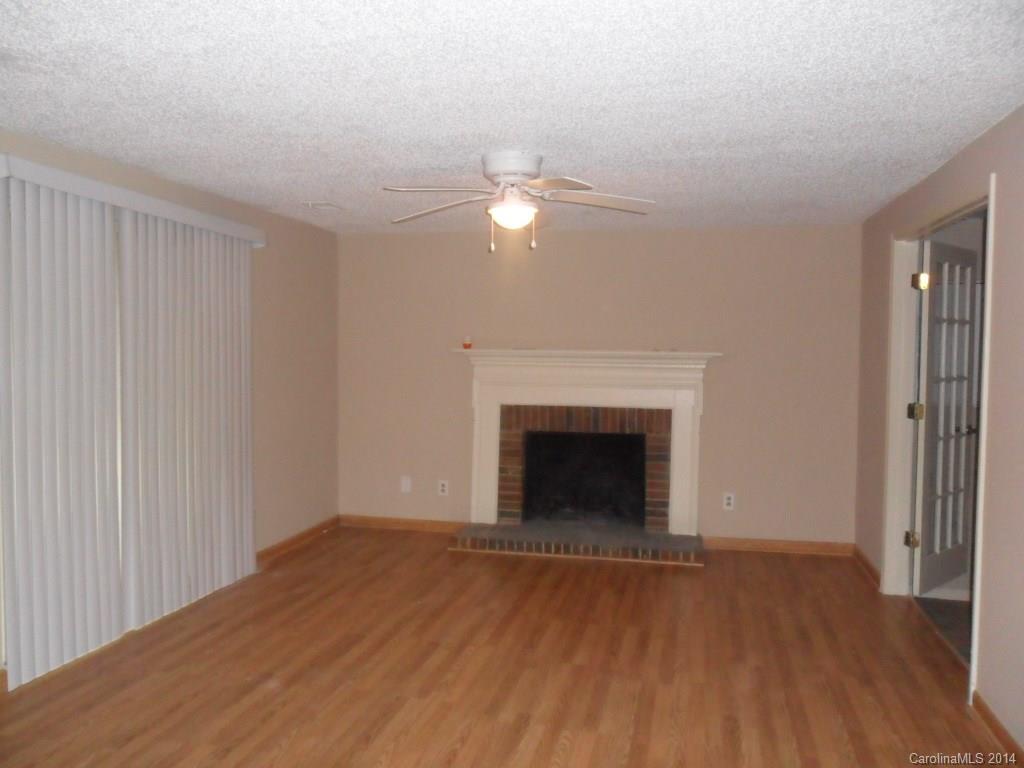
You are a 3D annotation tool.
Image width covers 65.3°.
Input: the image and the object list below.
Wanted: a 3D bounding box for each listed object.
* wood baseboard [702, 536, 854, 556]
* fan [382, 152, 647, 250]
[{"bbox_3d":[1.873,1.145,5.638,1.030,0.089,0.021,1,3,13],"label":"wood baseboard"},{"bbox_3d":[0.000,-0.835,3.753,1.349,0.424,1.243,1,3,13],"label":"fan"}]

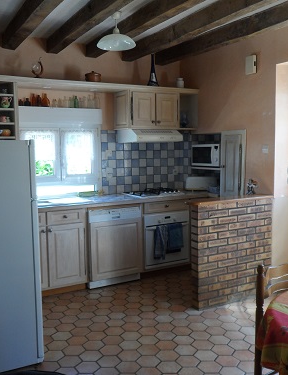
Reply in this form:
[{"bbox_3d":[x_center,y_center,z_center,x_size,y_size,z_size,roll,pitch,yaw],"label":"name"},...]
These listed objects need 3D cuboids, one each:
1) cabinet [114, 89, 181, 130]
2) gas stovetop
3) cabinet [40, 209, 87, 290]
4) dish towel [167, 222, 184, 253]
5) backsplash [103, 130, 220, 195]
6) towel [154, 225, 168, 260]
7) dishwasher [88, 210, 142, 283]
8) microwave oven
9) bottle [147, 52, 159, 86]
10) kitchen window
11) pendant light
[{"bbox_3d":[0.026,-0.902,4.843,0.653,0.428,0.449,-4,6,-28],"label":"cabinet"},{"bbox_3d":[0.111,0.053,4.926,0.590,0.065,0.510,-3,6,-28],"label":"gas stovetop"},{"bbox_3d":[-1.089,0.607,4.278,0.826,0.806,0.592,-4,6,-28],"label":"cabinet"},{"bbox_3d":[0.365,0.561,4.658,0.215,0.335,0.060,-3,6,-28],"label":"dish towel"},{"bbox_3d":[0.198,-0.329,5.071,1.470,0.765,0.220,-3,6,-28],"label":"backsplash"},{"bbox_3d":[0.192,0.625,4.572,0.180,0.410,0.060,-3,6,-28],"label":"towel"},{"bbox_3d":[-0.437,0.606,4.610,0.598,0.838,0.585,-3,6,-28],"label":"dishwasher"},{"bbox_3d":[0.877,-0.406,5.006,0.367,0.265,0.500,-4,6,-32],"label":"microwave oven"},{"bbox_3d":[0.101,-1.368,4.745,0.138,0.413,0.138,-1,5,0],"label":"bottle"},{"bbox_3d":[-0.951,-0.312,4.596,0.975,0.820,0.120,-3,6,-28],"label":"kitchen window"},{"bbox_3d":[-0.236,-1.382,3.528,0.343,0.283,0.343,0,6,0],"label":"pendant light"}]

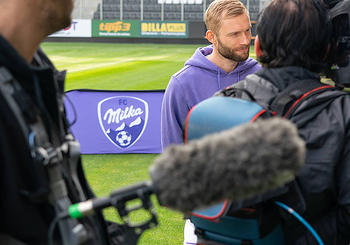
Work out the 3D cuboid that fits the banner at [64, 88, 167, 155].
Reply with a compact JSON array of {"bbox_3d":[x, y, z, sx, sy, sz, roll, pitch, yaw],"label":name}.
[{"bbox_3d":[-0.654,-0.015,9.292,1.600,0.778,0.300,0,8,-3],"label":"banner"}]

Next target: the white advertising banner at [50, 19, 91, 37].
[{"bbox_3d":[-6.647,-5.829,46.816,3.100,1.050,0.100,2,8,8],"label":"white advertising banner"}]

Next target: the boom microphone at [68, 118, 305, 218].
[{"bbox_3d":[0.030,0.090,1.270,0.420,0.115,0.112,-14,13,-19],"label":"boom microphone"}]

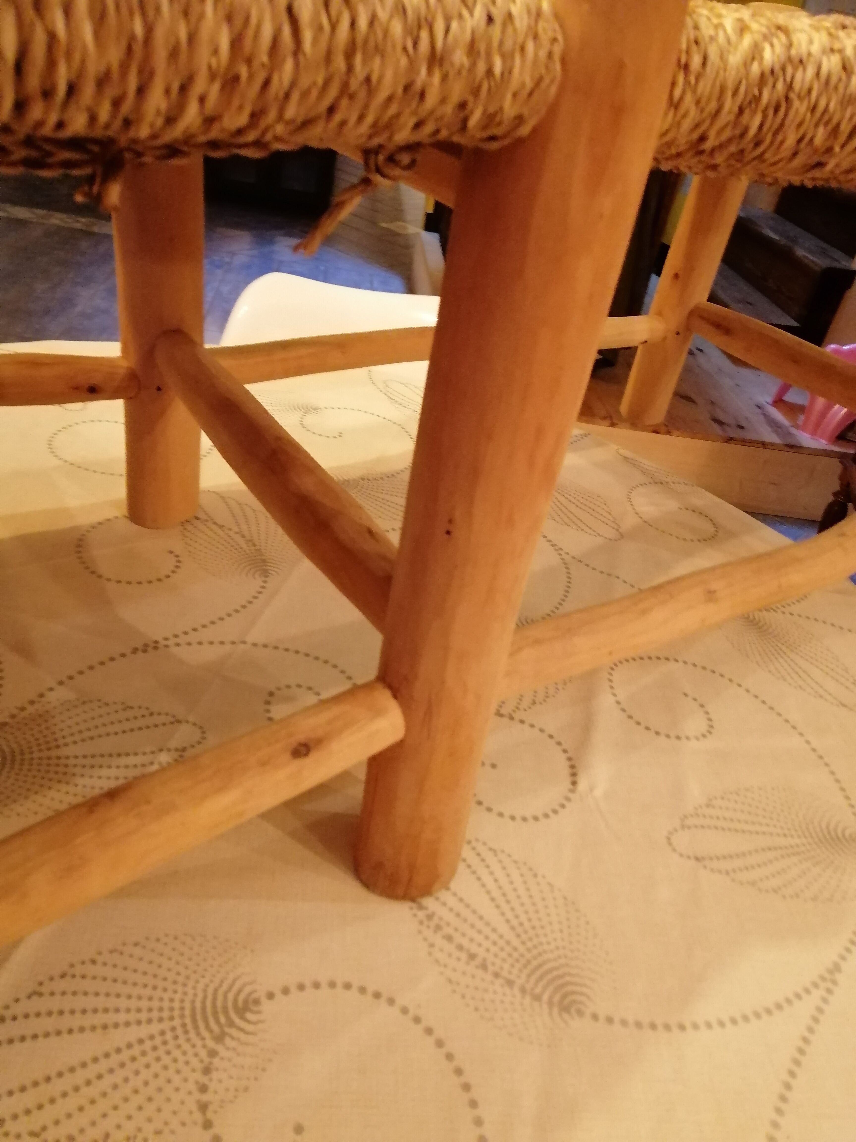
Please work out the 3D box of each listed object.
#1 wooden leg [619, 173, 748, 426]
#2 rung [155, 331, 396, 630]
[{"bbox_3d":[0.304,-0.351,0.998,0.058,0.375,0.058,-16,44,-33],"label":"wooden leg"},{"bbox_3d":[-0.100,-0.064,0.550,0.040,0.040,0.360,-15,42,-32],"label":"rung"}]

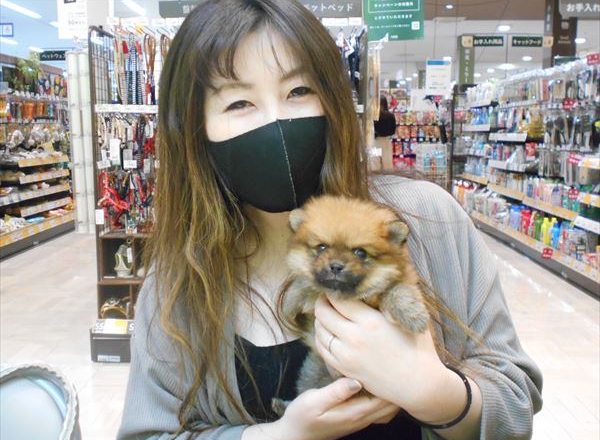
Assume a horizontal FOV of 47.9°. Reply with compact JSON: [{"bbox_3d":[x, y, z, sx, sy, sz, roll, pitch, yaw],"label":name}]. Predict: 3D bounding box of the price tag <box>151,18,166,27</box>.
[{"bbox_3d":[-0.633,-0.884,3.030,0.058,0.034,0.005,0,7,1],"label":"price tag"}]

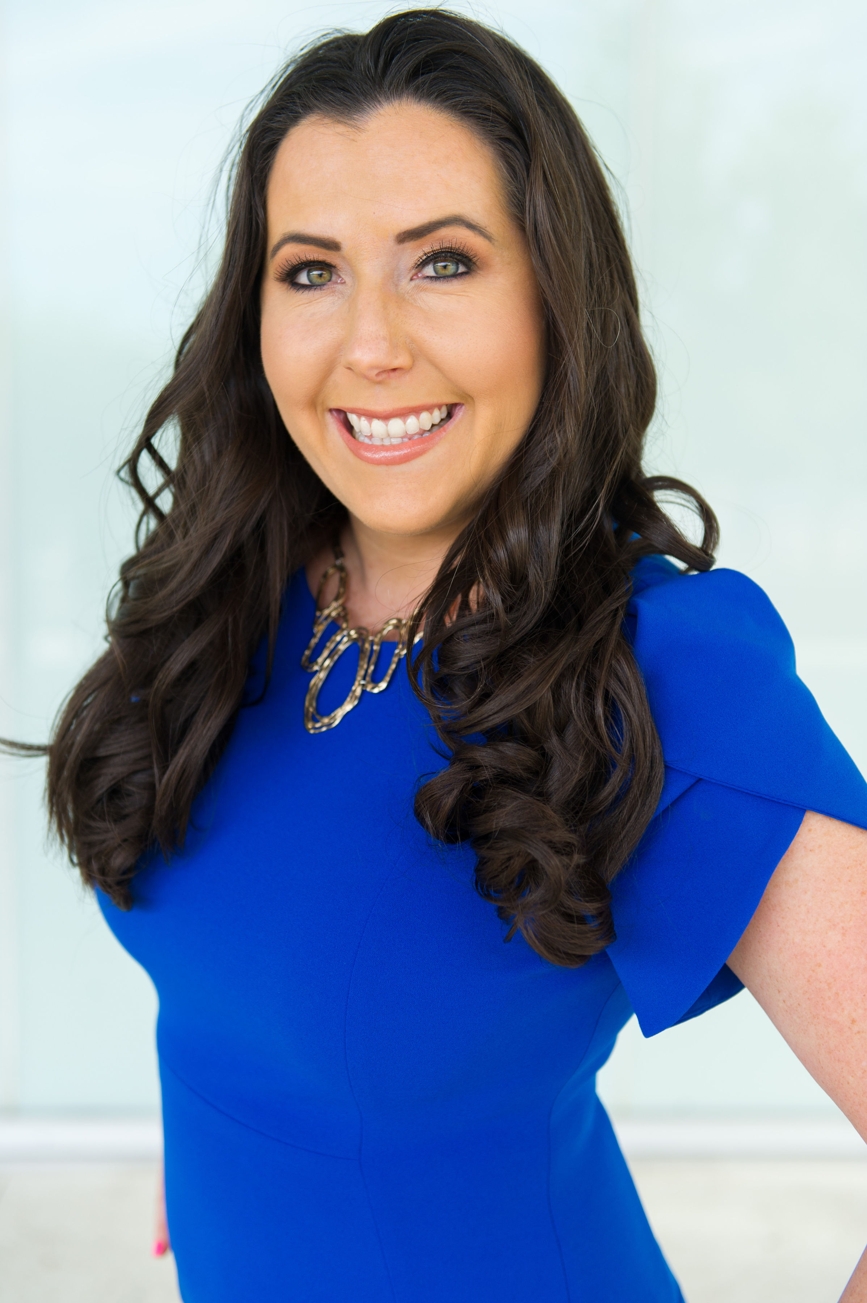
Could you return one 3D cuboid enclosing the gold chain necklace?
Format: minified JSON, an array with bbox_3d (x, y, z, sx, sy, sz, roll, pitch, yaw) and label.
[{"bbox_3d":[-0.016,-0.025,1.030,0.140,0.122,0.140,4,6,33],"label":"gold chain necklace"}]

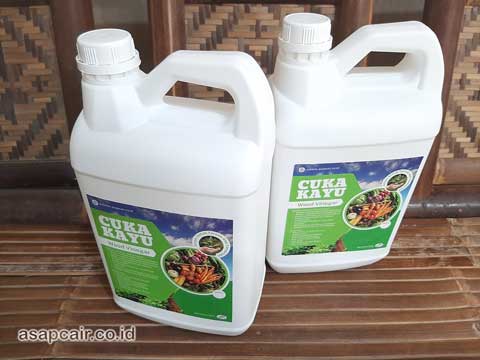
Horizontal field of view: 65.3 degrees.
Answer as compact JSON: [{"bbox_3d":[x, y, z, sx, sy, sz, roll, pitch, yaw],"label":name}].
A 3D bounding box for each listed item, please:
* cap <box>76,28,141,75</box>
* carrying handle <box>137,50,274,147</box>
[{"bbox_3d":[-0.116,-0.113,0.326,0.053,0.027,0.053,0,35,0],"label":"cap"},{"bbox_3d":[-0.031,-0.075,0.327,0.123,0.073,0.035,9,36,12],"label":"carrying handle"}]

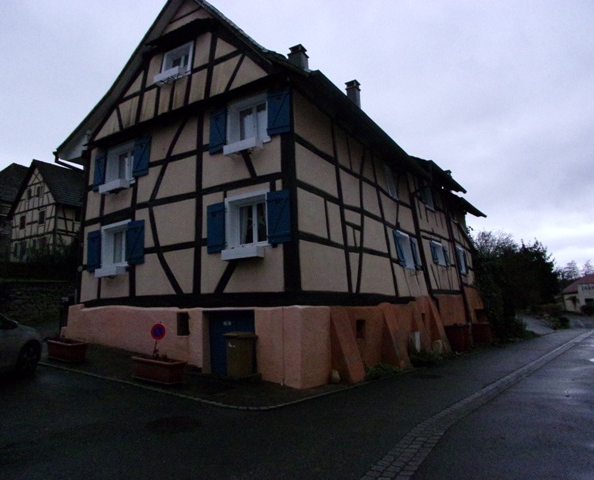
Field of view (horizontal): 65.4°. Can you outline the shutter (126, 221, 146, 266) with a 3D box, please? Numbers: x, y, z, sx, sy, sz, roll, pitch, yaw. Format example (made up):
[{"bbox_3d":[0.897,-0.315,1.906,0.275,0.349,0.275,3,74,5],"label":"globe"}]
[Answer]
[{"bbox_3d":[-4.514,0.079,13.000,0.680,1.200,0.050,-8,-11,35],"label":"shutter"}]

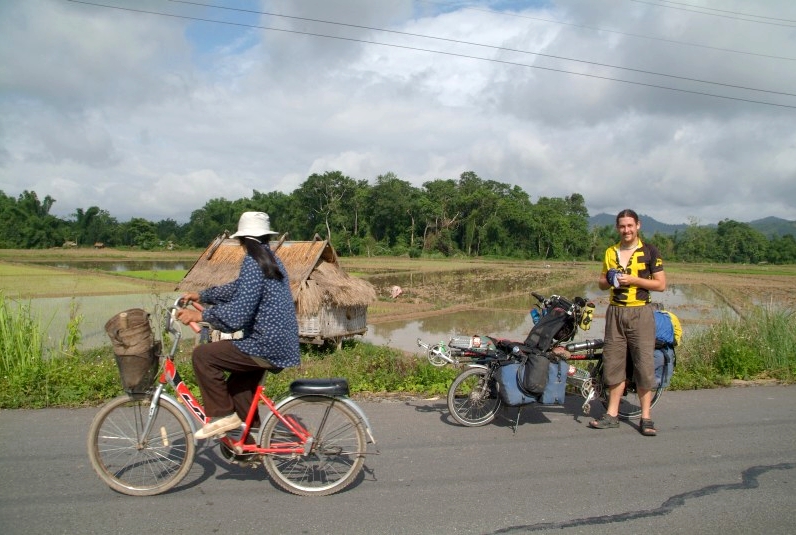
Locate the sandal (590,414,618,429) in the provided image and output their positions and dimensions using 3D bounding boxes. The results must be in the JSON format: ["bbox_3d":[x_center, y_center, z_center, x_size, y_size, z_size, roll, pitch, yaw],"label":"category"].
[{"bbox_3d":[1.757,1.310,5.117,0.265,0.095,0.105,1,2,-5],"label":"sandal"}]

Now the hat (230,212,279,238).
[{"bbox_3d":[-0.834,-0.247,3.490,0.285,0.145,0.275,2,2,37],"label":"hat"}]

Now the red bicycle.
[{"bbox_3d":[-0.944,0.785,3.518,1.670,1.120,0.580,1,2,-5],"label":"red bicycle"}]

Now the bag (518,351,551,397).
[{"bbox_3d":[1.089,0.846,4.790,0.230,0.360,0.150,1,2,-16],"label":"bag"}]

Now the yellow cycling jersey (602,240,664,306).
[{"bbox_3d":[1.949,0.050,4.970,0.500,0.540,0.300,2,2,27],"label":"yellow cycling jersey"}]

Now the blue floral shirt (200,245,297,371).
[{"bbox_3d":[-0.861,0.238,3.480,0.570,0.670,0.500,1,2,0],"label":"blue floral shirt"}]

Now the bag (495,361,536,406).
[{"bbox_3d":[0.975,0.958,4.917,0.310,0.360,0.170,1,2,-16],"label":"bag"}]

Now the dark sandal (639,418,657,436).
[{"bbox_3d":[2.080,1.315,5.002,0.110,0.100,0.270,1,2,9],"label":"dark sandal"}]

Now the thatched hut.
[{"bbox_3d":[-2.886,0.459,13.643,4.440,2.440,1.970,2,2,30],"label":"thatched hut"}]

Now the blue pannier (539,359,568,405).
[{"bbox_3d":[1.288,0.950,5.005,0.270,0.370,0.170,1,2,-16],"label":"blue pannier"}]

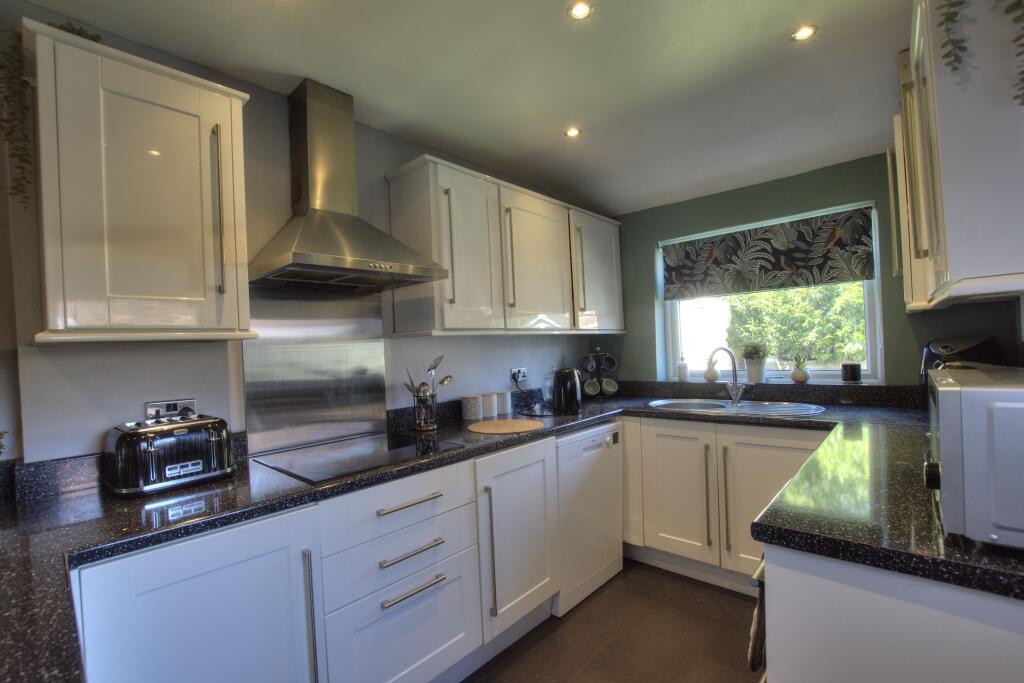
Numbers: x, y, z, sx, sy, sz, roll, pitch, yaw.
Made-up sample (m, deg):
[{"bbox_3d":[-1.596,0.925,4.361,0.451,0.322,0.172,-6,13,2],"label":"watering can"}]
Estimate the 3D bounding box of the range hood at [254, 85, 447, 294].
[{"bbox_3d":[-0.663,-0.638,1.724,0.475,0.798,0.606,-3,-1,44],"label":"range hood"}]

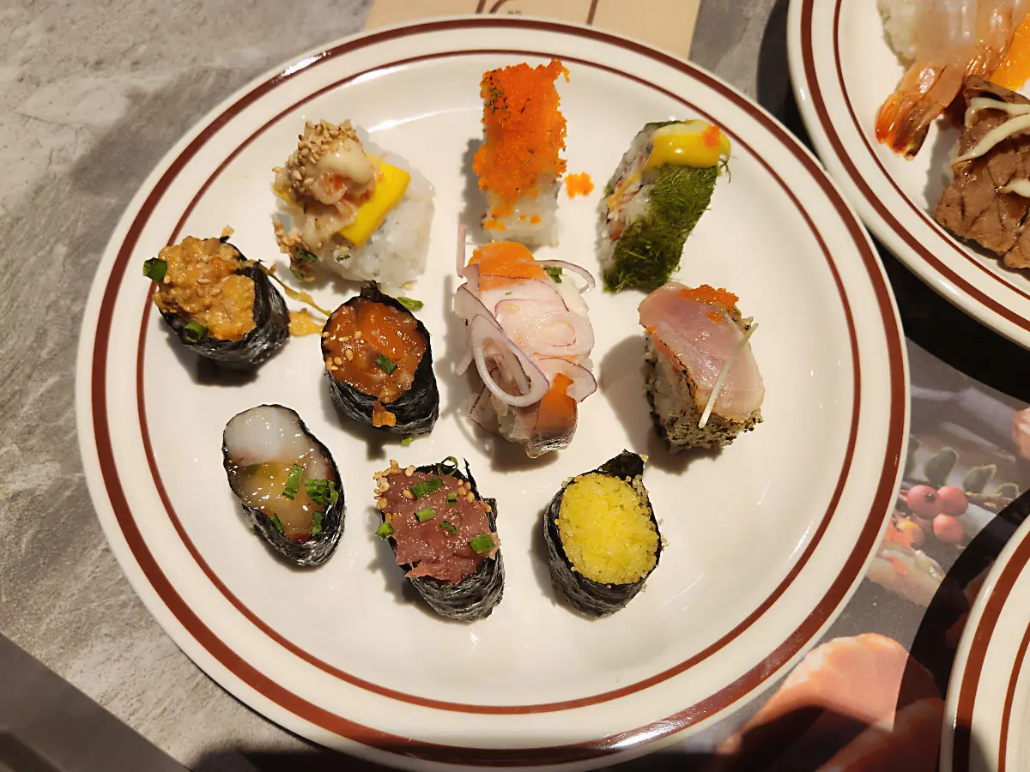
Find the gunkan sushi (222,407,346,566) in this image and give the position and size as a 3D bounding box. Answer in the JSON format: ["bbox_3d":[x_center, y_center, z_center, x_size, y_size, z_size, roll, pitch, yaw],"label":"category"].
[{"bbox_3d":[-0.069,0.030,0.208,0.025,0.029,0.042,-22,72,-11],"label":"gunkan sushi"}]

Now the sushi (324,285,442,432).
[{"bbox_3d":[-0.042,-0.007,0.222,0.031,0.033,0.037,-36,75,-15],"label":"sushi"}]

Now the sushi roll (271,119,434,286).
[{"bbox_3d":[-0.054,-0.061,0.237,0.044,0.040,0.034,20,70,5],"label":"sushi roll"}]

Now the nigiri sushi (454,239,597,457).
[{"bbox_3d":[0.002,-0.012,0.224,0.035,0.037,0.056,-8,70,-6],"label":"nigiri sushi"}]

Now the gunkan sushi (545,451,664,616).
[{"bbox_3d":[0.026,0.047,0.206,0.029,0.031,0.038,-8,70,-6],"label":"gunkan sushi"}]

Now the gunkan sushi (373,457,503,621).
[{"bbox_3d":[-0.020,0.046,0.202,0.028,0.034,0.045,-30,74,-13],"label":"gunkan sushi"}]

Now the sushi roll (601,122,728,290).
[{"bbox_3d":[0.051,-0.064,0.245,0.031,0.039,0.047,24,70,6],"label":"sushi roll"}]

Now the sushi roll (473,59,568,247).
[{"bbox_3d":[0.002,-0.084,0.252,0.028,0.035,0.054,0,69,-3],"label":"sushi roll"}]

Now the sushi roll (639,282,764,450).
[{"bbox_3d":[0.061,-0.006,0.228,0.027,0.030,0.048,-7,70,-6],"label":"sushi roll"}]

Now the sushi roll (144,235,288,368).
[{"bbox_3d":[-0.097,-0.028,0.227,0.034,0.033,0.032,44,73,13],"label":"sushi roll"}]

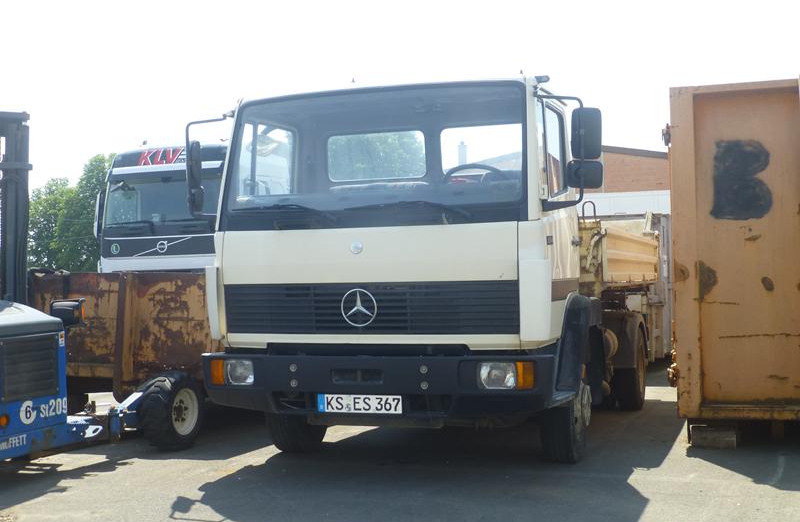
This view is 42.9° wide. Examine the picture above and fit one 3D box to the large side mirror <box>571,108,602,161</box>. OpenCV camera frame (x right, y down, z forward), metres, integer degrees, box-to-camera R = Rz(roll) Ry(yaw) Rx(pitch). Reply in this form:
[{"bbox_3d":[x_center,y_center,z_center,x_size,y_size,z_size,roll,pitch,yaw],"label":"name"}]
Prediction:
[{"bbox_3d":[1.072,-0.731,5.830,0.175,0.295,0.080,-1,-1,-5],"label":"large side mirror"}]

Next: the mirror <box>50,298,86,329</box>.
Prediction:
[{"bbox_3d":[-2.412,0.378,7.400,0.260,0.230,0.150,-1,-1,15],"label":"mirror"}]

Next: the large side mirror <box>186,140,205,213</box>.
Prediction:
[{"bbox_3d":[-1.320,-0.547,6.580,0.110,0.480,0.190,-1,-1,-20],"label":"large side mirror"}]

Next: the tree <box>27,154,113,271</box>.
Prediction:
[{"bbox_3d":[-12.046,-0.888,38.000,4.600,6.400,4.600,-1,-1,0],"label":"tree"}]

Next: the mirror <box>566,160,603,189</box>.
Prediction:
[{"bbox_3d":[1.058,-0.496,5.830,0.200,0.170,0.090,-1,-1,-3],"label":"mirror"}]

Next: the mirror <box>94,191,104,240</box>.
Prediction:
[{"bbox_3d":[-4.728,-0.716,16.000,0.150,0.720,0.240,0,-1,-35],"label":"mirror"}]

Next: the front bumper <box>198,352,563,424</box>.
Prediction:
[{"bbox_3d":[-0.168,0.755,6.049,2.200,0.390,0.480,-1,-1,18],"label":"front bumper"}]

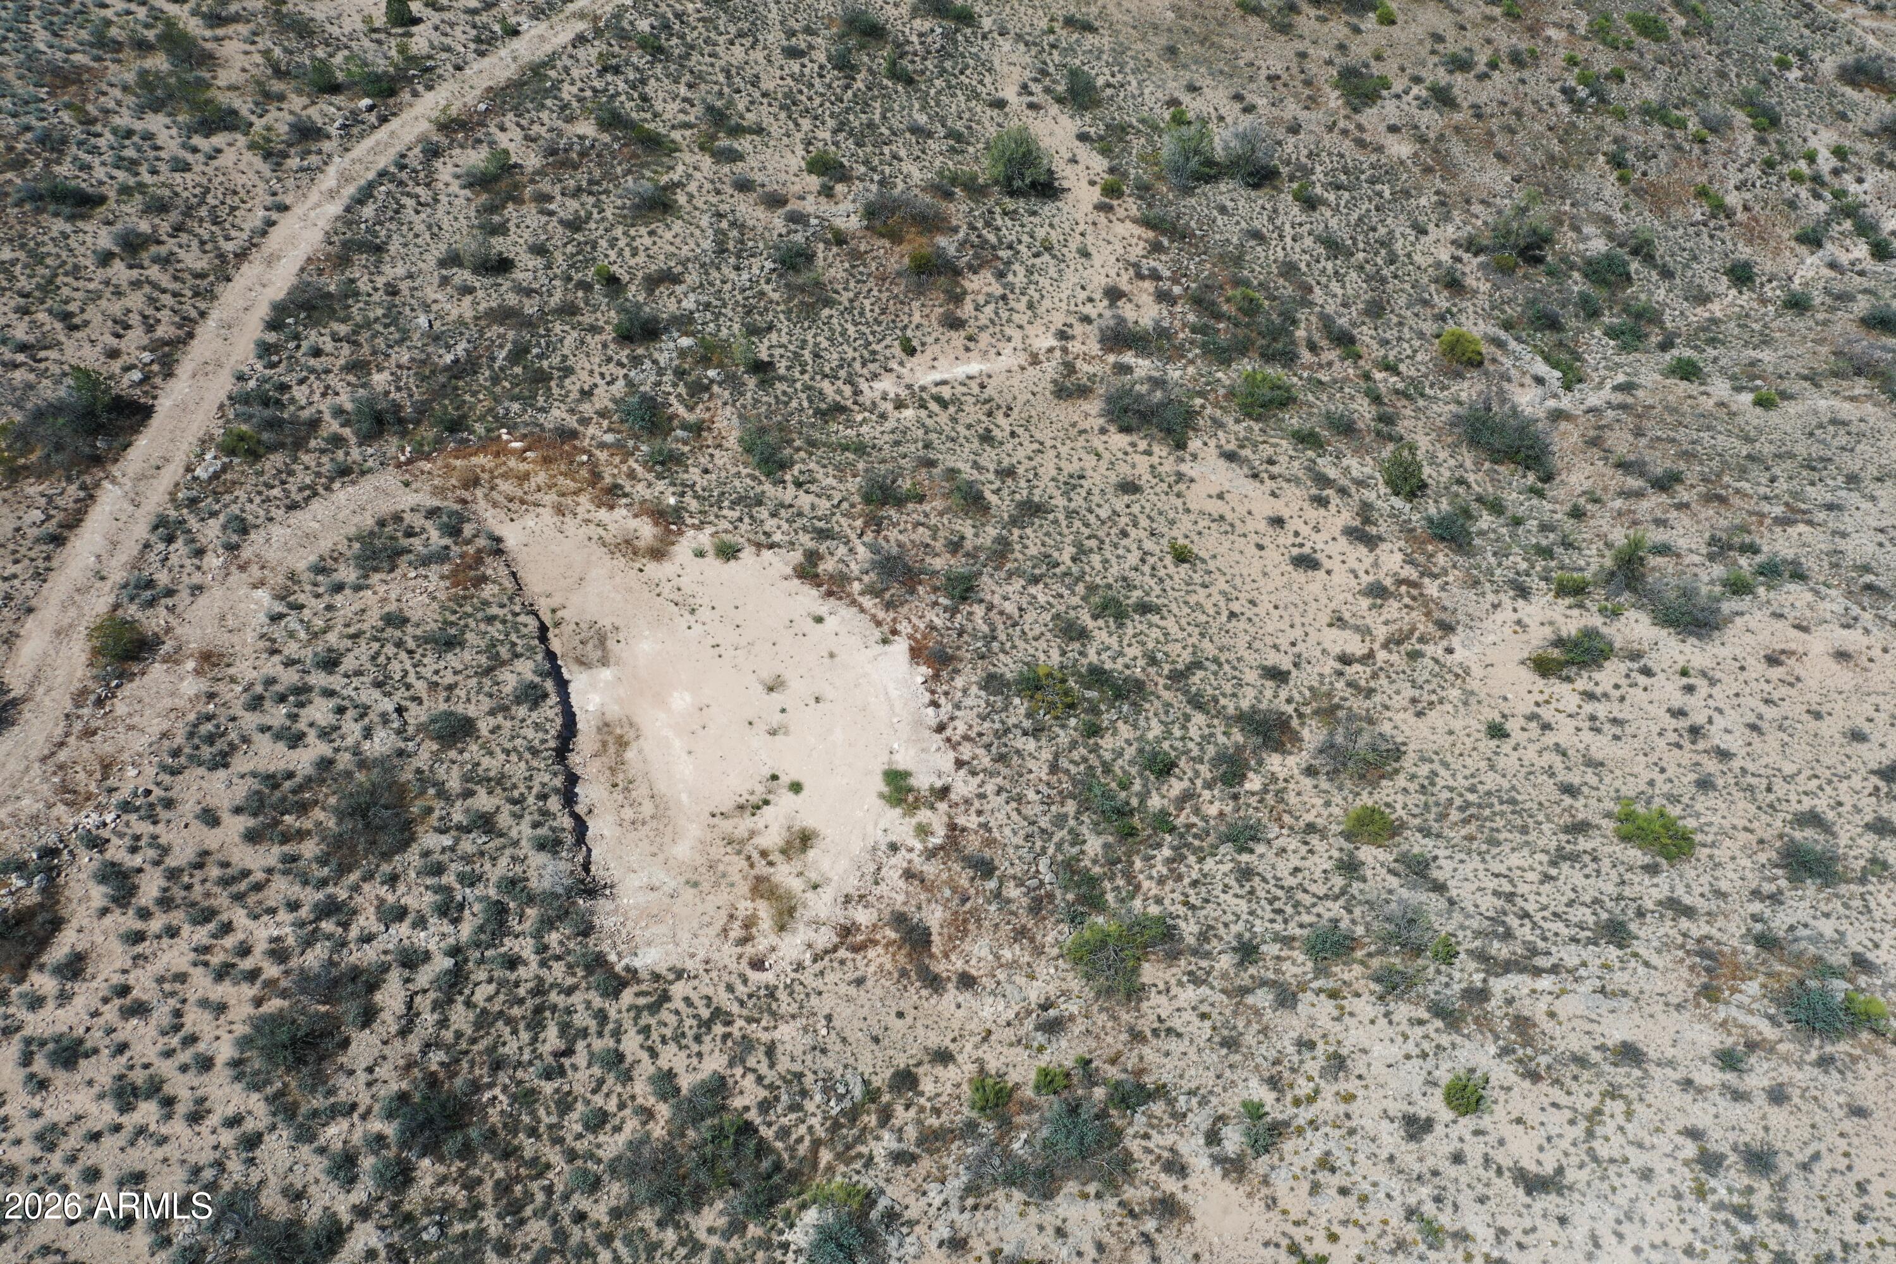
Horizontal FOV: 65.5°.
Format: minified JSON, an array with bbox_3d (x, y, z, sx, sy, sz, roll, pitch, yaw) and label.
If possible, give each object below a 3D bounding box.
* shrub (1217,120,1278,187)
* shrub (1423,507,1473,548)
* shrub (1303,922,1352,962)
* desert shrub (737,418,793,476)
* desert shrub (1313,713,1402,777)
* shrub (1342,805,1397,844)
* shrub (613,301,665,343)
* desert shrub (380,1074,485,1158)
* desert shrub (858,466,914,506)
[{"bbox_3d":[15.311,-24.455,75.457,3.050,3.200,3.050,0,46,0],"label":"shrub"},{"bbox_3d":[19.479,-4.071,57.456,1.920,1.250,1.920,0,46,0],"label":"shrub"},{"bbox_3d":[12.030,9.830,46.700,1.570,0.900,1.380,18,48,17],"label":"shrub"},{"bbox_3d":[-8.420,-8.490,67.840,2.400,2.000,2.500,-7,49,-6],"label":"desert shrub"},{"bbox_3d":[15.790,4.400,56.860,3.320,1.990,2.700,19,51,16],"label":"desert shrub"},{"bbox_3d":[15.710,7.160,54.980,1.930,1.160,1.590,21,52,17],"label":"shrub"},{"bbox_3d":[-14.720,-14.760,70.270,2.510,1.760,2.390,-10,46,-10],"label":"shrub"},{"bbox_3d":[-13.920,13.085,39.820,2.780,1.670,2.410,0,46,0],"label":"desert shrub"},{"bbox_3d":[-2.585,-6.034,61.273,2.277,1.251,1.936,-2,43,-2],"label":"desert shrub"}]

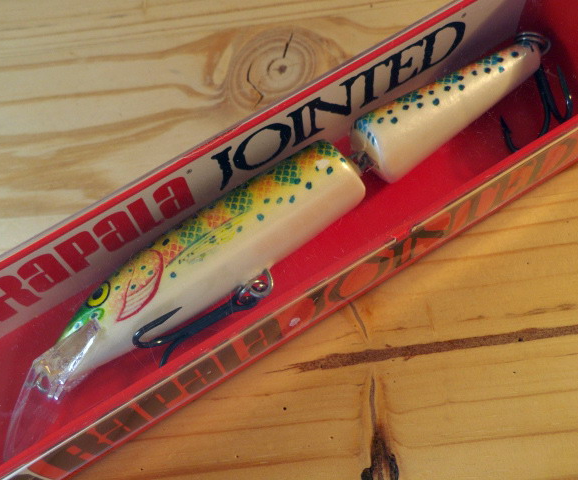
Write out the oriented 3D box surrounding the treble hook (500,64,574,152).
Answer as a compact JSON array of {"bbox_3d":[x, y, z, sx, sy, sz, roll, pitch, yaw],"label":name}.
[{"bbox_3d":[0.060,-0.034,0.160,0.019,0.017,0.026,-6,67,1],"label":"treble hook"}]

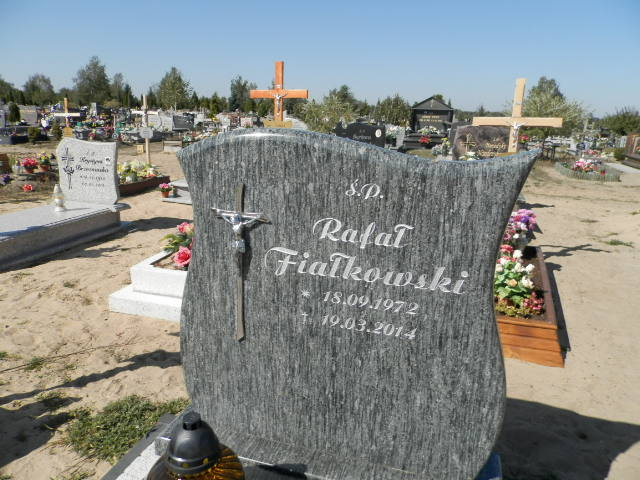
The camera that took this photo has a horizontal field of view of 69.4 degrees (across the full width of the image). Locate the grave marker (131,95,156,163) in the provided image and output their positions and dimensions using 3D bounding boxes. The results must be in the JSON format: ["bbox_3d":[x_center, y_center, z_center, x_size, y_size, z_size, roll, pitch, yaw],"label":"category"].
[{"bbox_3d":[-2.707,-1.652,7.257,0.450,1.193,0.070,7,16,19],"label":"grave marker"}]

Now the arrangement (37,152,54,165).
[{"bbox_3d":[-4.098,-1.217,6.900,0.270,0.200,0.270,-8,18,-33],"label":"arrangement"}]

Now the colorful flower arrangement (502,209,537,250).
[{"bbox_3d":[1.904,-0.100,4.410,0.360,0.380,0.340,7,16,17],"label":"colorful flower arrangement"}]

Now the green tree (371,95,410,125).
[{"bbox_3d":[5.561,-9.960,36.627,2.979,2.998,2.979,2,15,0],"label":"green tree"}]

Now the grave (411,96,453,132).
[{"bbox_3d":[4.294,-4.795,17.800,1.580,1.500,0.500,7,16,19],"label":"grave"}]

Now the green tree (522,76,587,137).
[{"bbox_3d":[12.629,-7.180,25.454,3.289,3.450,3.124,9,17,24],"label":"green tree"}]

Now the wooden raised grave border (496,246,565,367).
[{"bbox_3d":[1.267,0.341,3.725,0.950,0.250,1.945,7,16,17],"label":"wooden raised grave border"}]

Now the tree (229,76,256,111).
[{"bbox_3d":[-8.005,-14.416,47.961,2.867,4.823,2.867,2,15,0],"label":"tree"}]

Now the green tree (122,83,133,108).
[{"bbox_3d":[-24.222,-17.777,58.542,1.192,4.121,1.133,-4,16,-21],"label":"green tree"}]

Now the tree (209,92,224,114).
[{"bbox_3d":[-10.312,-13.131,46.258,1.587,3.111,1.587,2,15,0],"label":"tree"}]

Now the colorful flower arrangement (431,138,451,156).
[{"bbox_3d":[2.814,-2.148,10.794,0.450,0.450,0.400,7,16,17],"label":"colorful flower arrangement"}]

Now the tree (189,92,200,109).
[{"bbox_3d":[-14.983,-16.071,55.404,1.357,3.071,1.289,-2,16,-15],"label":"tree"}]

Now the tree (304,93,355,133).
[{"bbox_3d":[0.419,-6.012,22.275,2.442,2.093,2.320,2,15,1],"label":"tree"}]

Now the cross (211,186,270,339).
[{"bbox_3d":[-0.179,0.052,1.009,0.143,0.360,0.040,6,13,19],"label":"cross"}]

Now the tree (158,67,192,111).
[{"bbox_3d":[-19.488,-20.090,62.869,4.333,6.604,4.116,-3,16,-16],"label":"tree"}]

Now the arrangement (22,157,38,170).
[{"bbox_3d":[-5.851,-1.515,9.379,0.320,0.334,0.320,2,15,0],"label":"arrangement"}]

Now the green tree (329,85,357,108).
[{"bbox_3d":[2.445,-14.454,49.938,3.203,4.458,3.203,2,15,0],"label":"green tree"}]

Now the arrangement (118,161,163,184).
[{"bbox_3d":[-2.561,-0.928,6.450,0.550,0.300,0.650,7,16,19],"label":"arrangement"}]

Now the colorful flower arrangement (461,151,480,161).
[{"bbox_3d":[3.369,-1.869,10.347,0.450,0.280,0.360,7,16,17],"label":"colorful flower arrangement"}]

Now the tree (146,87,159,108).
[{"bbox_3d":[-20.089,-16.461,55.795,1.435,3.934,1.435,2,15,0],"label":"tree"}]

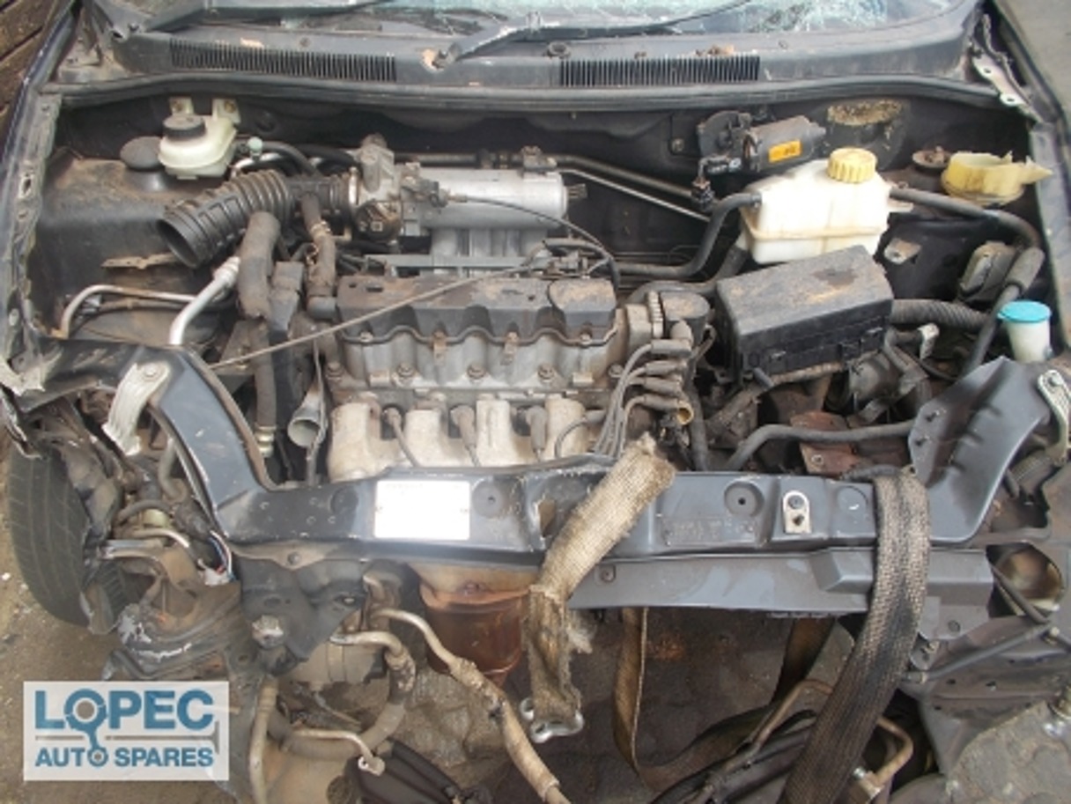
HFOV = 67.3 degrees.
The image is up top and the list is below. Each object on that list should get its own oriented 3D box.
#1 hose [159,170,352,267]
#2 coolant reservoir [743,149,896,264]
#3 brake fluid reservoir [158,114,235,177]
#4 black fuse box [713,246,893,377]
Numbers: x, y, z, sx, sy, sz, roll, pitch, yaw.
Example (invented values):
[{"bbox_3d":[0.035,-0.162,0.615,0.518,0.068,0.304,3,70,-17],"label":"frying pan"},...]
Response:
[{"bbox_3d":[-0.340,-0.246,1.012,0.235,0.085,0.090,-26,45,-29],"label":"hose"},{"bbox_3d":[0.379,-0.289,1.112,0.195,0.145,0.130,-2,39,-2],"label":"coolant reservoir"},{"bbox_3d":[-0.470,-0.369,1.127,0.090,0.072,0.110,2,39,2],"label":"brake fluid reservoir"},{"bbox_3d":[0.336,-0.112,1.015,0.180,0.081,0.103,-12,48,4],"label":"black fuse box"}]

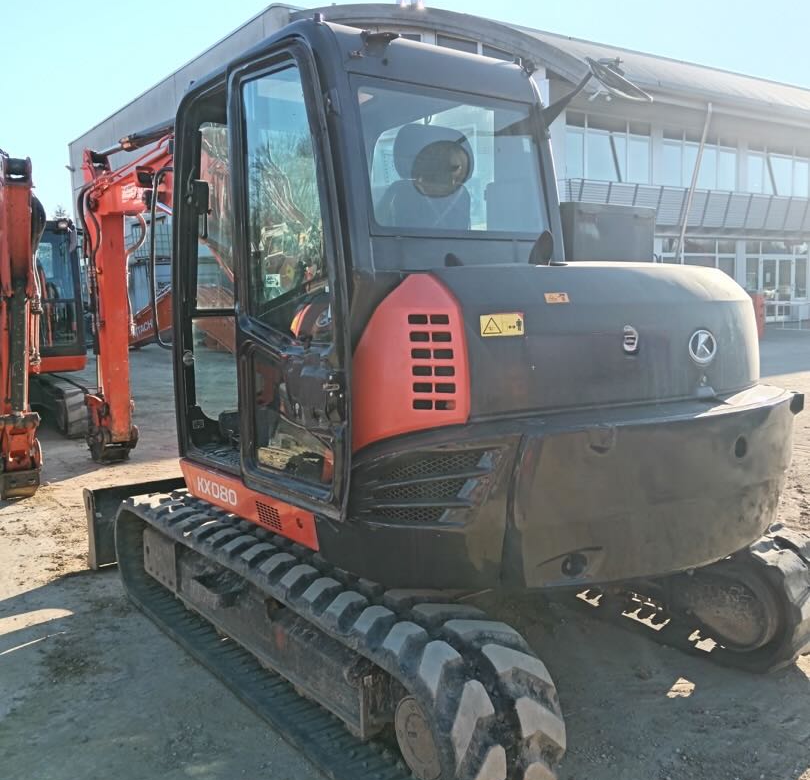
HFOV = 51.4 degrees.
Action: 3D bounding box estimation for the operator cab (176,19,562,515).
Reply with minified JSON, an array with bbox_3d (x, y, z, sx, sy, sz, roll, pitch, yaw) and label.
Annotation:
[{"bbox_3d":[-0.245,-0.478,3.509,1.030,1.650,1.560,-8,10,-37],"label":"operator cab"}]

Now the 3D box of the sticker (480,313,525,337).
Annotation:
[{"bbox_3d":[0.290,-0.195,2.534,0.140,0.075,0.006,-4,2,-19],"label":"sticker"}]

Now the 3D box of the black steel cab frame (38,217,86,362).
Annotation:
[{"bbox_3d":[-4.486,-1.173,9.847,0.980,1.620,1.500,-8,10,-36],"label":"black steel cab frame"}]

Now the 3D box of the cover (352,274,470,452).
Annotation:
[{"bbox_3d":[0.018,-0.078,2.598,0.450,0.560,0.190,0,8,11],"label":"cover"}]

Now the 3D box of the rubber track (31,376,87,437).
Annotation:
[{"bbox_3d":[-4.108,0.127,10.059,0.400,0.570,2.500,-8,10,-36],"label":"rubber track"}]

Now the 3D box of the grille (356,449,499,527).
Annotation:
[{"bbox_3d":[0.063,0.307,2.587,0.440,0.230,0.090,0,8,7],"label":"grille"}]

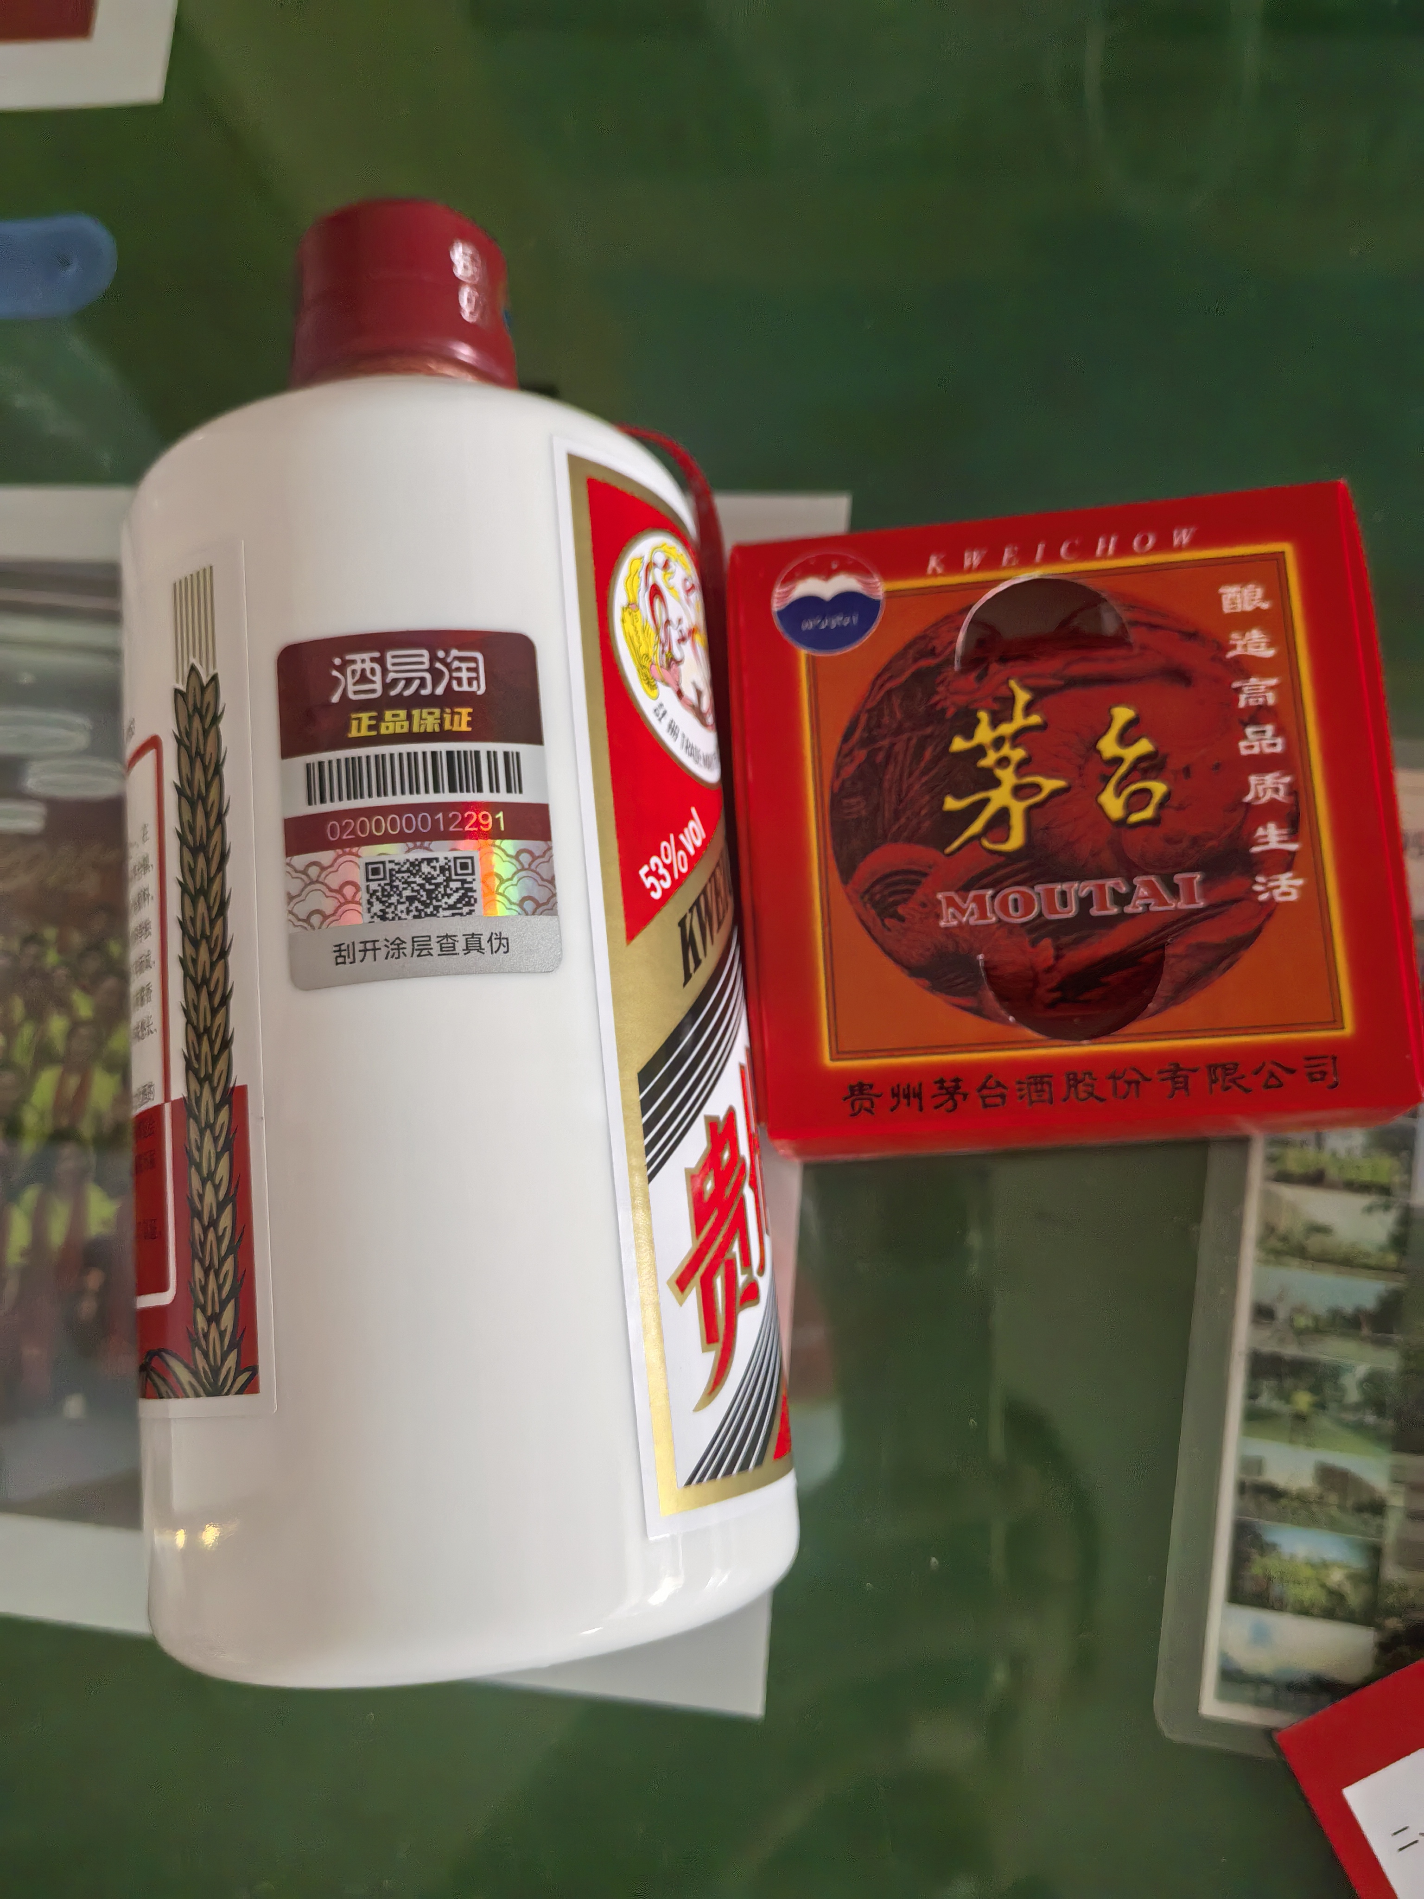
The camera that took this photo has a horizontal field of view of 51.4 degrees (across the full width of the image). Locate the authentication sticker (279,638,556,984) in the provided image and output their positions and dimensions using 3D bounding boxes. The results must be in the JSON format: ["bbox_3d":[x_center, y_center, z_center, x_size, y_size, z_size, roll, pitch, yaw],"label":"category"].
[{"bbox_3d":[-0.032,-0.016,0.163,0.029,0.003,0.040,-4,78,-7],"label":"authentication sticker"}]

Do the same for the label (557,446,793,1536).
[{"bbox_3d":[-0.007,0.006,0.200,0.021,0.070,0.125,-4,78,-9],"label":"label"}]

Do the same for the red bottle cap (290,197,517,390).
[{"bbox_3d":[-0.044,-0.087,0.216,0.032,0.032,0.027,-6,78,0],"label":"red bottle cap"}]

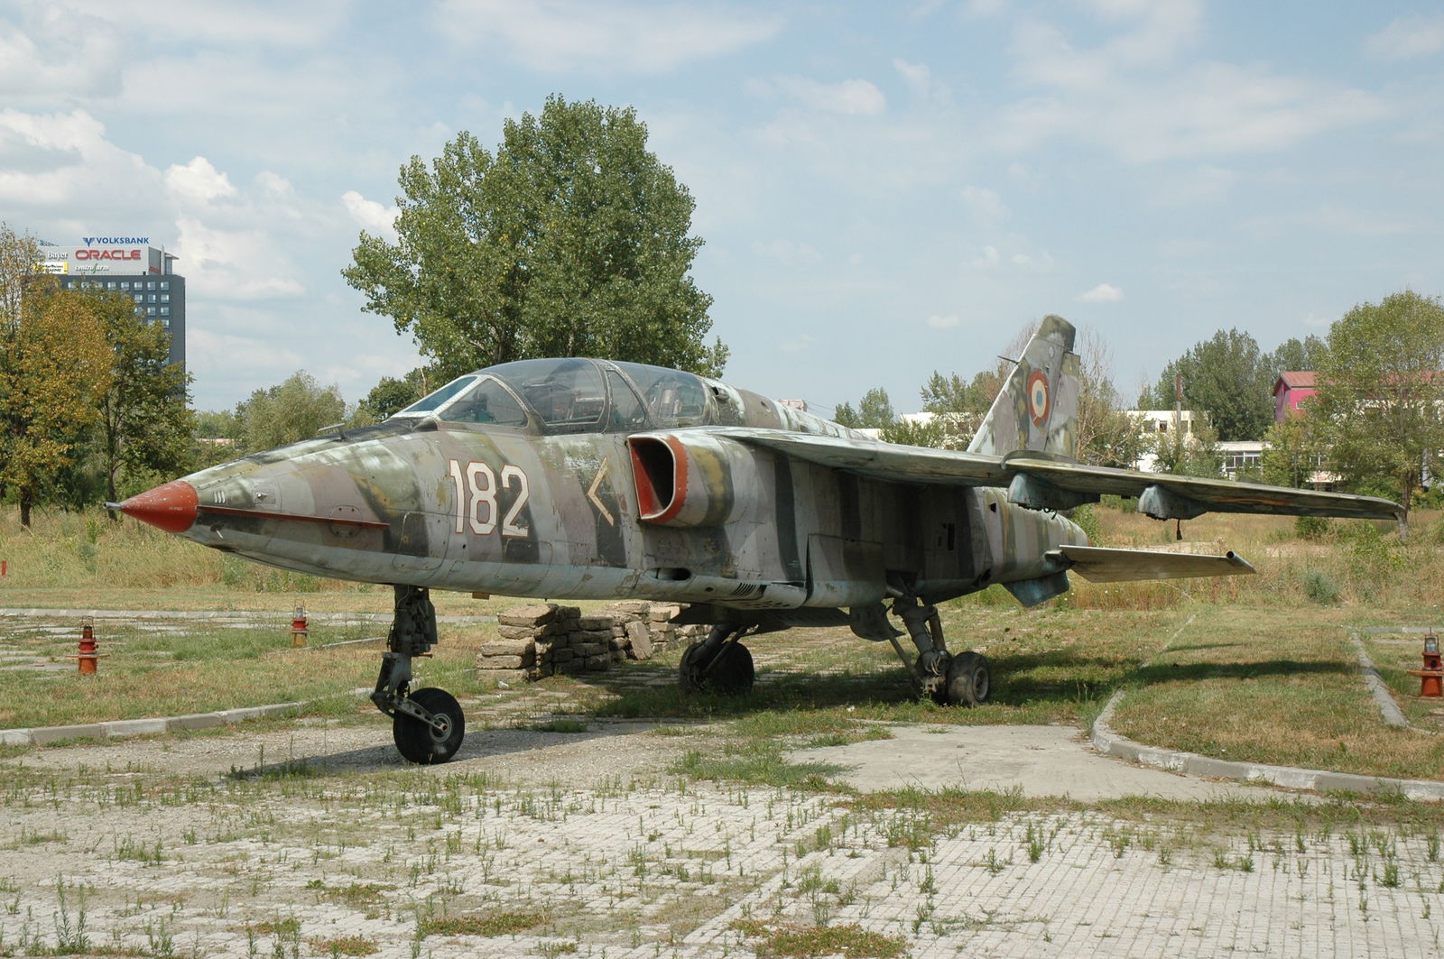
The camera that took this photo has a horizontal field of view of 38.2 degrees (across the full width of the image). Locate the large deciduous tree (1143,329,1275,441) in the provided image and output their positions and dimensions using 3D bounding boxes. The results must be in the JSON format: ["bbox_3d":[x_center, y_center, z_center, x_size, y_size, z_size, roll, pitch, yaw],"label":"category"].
[{"bbox_3d":[36.178,-3.083,154.824,9.821,16.251,8.839,0,-1,13],"label":"large deciduous tree"}]

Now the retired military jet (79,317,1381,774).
[{"bbox_3d":[0.300,-0.015,18.691,9.350,4.250,14.675,-1,-1,32],"label":"retired military jet"}]

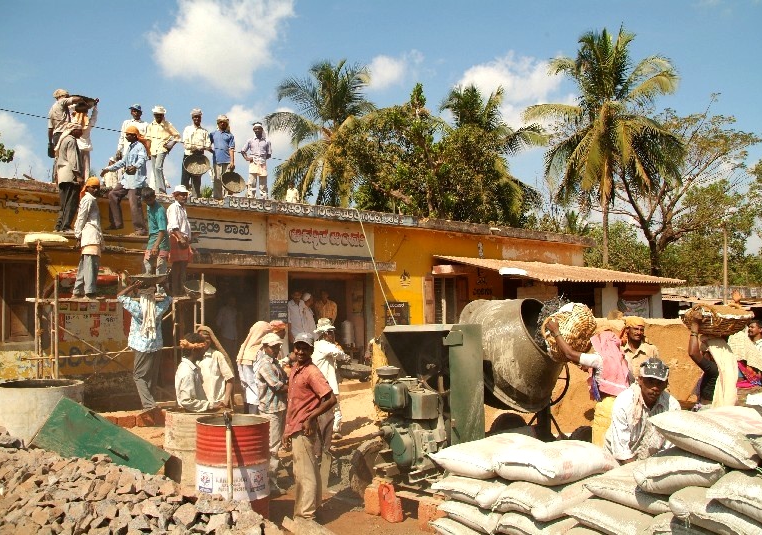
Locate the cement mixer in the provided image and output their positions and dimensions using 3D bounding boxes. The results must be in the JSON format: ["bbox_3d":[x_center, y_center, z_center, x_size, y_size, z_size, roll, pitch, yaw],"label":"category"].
[{"bbox_3d":[0.848,1.248,6.171,1.650,1.880,2.200,-2,-5,22],"label":"cement mixer"}]

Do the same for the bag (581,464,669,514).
[{"bbox_3d":[1.522,1.178,3.207,0.680,0.150,0.460,1,-4,-31],"label":"bag"}]

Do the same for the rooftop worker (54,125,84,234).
[{"bbox_3d":[-4.752,-1.371,9.105,0.380,1.680,0.430,2,-4,-43],"label":"rooftop worker"}]

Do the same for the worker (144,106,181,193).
[{"bbox_3d":[-3.930,-2.129,10.800,0.550,1.640,0.400,1,-5,-14],"label":"worker"}]

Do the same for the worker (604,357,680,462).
[{"bbox_3d":[1.601,1.251,3.663,0.520,1.500,0.450,-1,-5,14],"label":"worker"}]

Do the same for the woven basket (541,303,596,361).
[{"bbox_3d":[1.686,0.576,5.400,0.280,0.500,0.500,7,-1,30],"label":"woven basket"}]

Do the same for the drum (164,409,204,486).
[{"bbox_3d":[-1.670,1.735,5.460,0.585,0.885,0.585,-1,-5,0],"label":"drum"}]

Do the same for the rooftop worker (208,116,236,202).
[{"bbox_3d":[-3.053,-2.127,11.555,0.500,1.660,0.340,1,-3,-21],"label":"rooftop worker"}]

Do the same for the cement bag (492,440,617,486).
[{"bbox_3d":[1.230,1.370,4.180,0.630,0.180,0.450,2,-6,-29],"label":"cement bag"}]

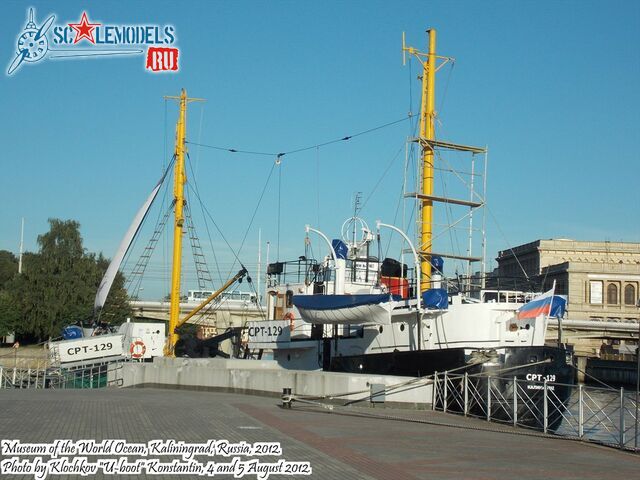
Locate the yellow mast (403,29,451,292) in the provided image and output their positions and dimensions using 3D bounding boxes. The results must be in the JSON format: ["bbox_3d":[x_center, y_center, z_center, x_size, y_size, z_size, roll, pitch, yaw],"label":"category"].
[{"bbox_3d":[3.959,-2.854,44.127,2.400,9.930,0.700,5,-5,-37],"label":"yellow mast"}]

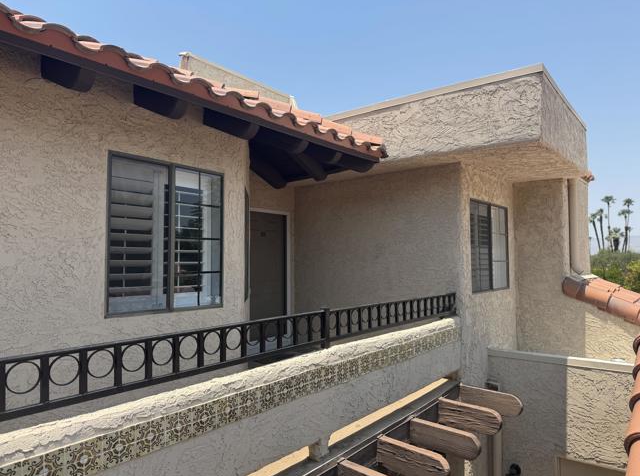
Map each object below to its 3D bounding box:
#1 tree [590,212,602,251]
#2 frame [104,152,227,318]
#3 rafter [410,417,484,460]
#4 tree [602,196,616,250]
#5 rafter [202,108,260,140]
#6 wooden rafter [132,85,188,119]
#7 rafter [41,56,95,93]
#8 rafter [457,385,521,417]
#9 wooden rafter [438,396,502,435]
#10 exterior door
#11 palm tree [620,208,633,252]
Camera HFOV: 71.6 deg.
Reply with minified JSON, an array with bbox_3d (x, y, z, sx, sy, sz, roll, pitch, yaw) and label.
[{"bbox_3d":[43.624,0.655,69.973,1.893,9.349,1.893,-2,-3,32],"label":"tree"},{"bbox_3d":[-1.226,-0.006,3.666,0.070,1.225,1.065,-2,-3,39],"label":"frame"},{"bbox_3d":[1.176,1.872,4.128,0.665,0.232,0.092,-2,-3,39],"label":"rafter"},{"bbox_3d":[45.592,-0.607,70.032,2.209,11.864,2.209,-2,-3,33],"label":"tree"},{"bbox_3d":[-0.762,-0.965,3.756,0.600,0.145,0.090,25,14,37],"label":"rafter"},{"bbox_3d":[-1.166,-0.987,3.255,0.600,0.145,0.090,25,14,37],"label":"wooden rafter"},{"bbox_3d":[-1.566,-1.009,2.758,0.600,0.145,0.090,25,14,37],"label":"rafter"},{"bbox_3d":[1.947,1.885,5.087,0.665,0.232,0.092,-2,-3,39],"label":"rafter"},{"bbox_3d":[1.583,1.880,4.635,0.665,0.232,0.092,-2,-3,39],"label":"wooden rafter"},{"bbox_3d":[-0.881,0.617,7.179,0.050,2.044,0.914,-2,-3,39],"label":"exterior door"},{"bbox_3d":[48.277,0.412,69.984,2.051,9.807,2.051,-2,-3,35],"label":"palm tree"}]

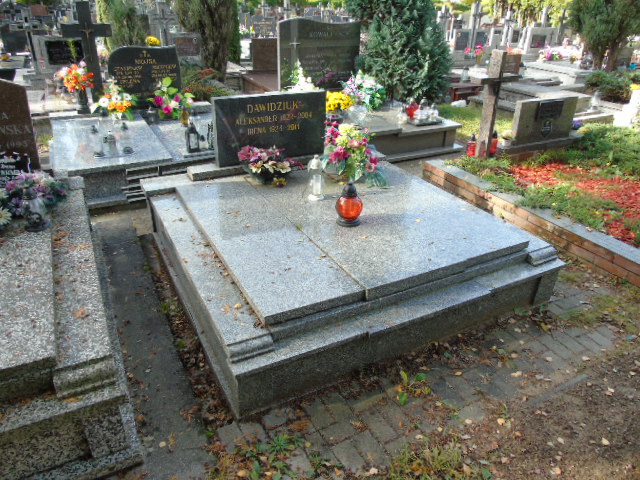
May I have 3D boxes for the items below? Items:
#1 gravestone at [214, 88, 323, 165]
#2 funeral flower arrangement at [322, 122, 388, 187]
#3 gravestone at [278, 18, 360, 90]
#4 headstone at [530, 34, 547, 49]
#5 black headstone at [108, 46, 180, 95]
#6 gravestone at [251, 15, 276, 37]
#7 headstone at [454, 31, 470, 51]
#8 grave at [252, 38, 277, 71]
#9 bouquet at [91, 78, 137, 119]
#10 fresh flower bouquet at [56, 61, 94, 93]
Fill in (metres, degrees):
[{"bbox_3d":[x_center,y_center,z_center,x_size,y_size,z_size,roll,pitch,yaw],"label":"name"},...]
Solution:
[{"bbox_3d":[-0.375,-0.881,3.627,0.920,0.513,0.090,-13,31,-25],"label":"gravestone"},{"bbox_3d":[0.265,-0.646,3.454,0.492,0.468,0.433,-13,31,-25],"label":"funeral flower arrangement"},{"bbox_3d":[0.005,-2.385,6.052,1.102,0.865,0.093,-13,32,-26],"label":"gravestone"},{"bbox_3d":[5.497,-4.979,11.592,0.443,0.340,0.082,-13,32,-26],"label":"headstone"},{"bbox_3d":[-1.975,-1.870,5.254,0.760,0.585,0.090,-13,31,-25],"label":"black headstone"},{"bbox_3d":[-1.494,-5.696,12.373,0.716,0.566,0.100,-13,31,-25],"label":"gravestone"},{"bbox_3d":[3.313,-4.616,10.698,0.360,0.453,0.082,-13,32,-26],"label":"headstone"},{"bbox_3d":[-0.787,-3.137,7.768,0.752,0.505,0.103,-13,32,-26],"label":"grave"},{"bbox_3d":[-2.201,-1.505,4.951,0.470,0.493,0.352,-13,31,-25],"label":"bouquet"},{"bbox_3d":[-2.596,-1.736,4.907,0.357,0.381,0.303,-13,31,-25],"label":"fresh flower bouquet"}]

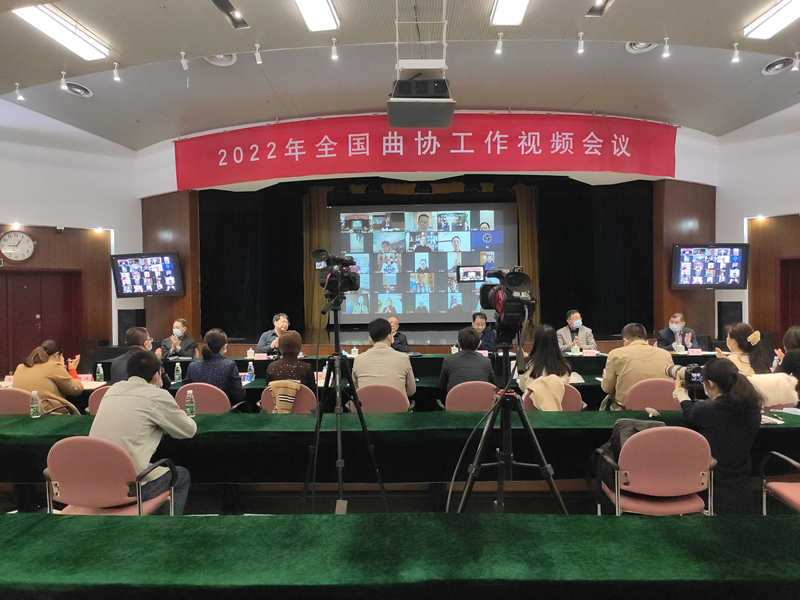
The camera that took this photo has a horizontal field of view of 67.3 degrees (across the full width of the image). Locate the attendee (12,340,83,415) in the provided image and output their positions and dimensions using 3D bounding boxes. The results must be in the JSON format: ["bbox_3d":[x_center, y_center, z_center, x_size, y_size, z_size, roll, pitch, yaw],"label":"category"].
[{"bbox_3d":[-2.769,0.888,4.720,0.540,1.210,0.700,-1,0,25],"label":"attendee"}]

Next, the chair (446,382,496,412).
[{"bbox_3d":[0.591,1.081,5.030,0.550,0.870,0.570,-1,1,2],"label":"chair"}]

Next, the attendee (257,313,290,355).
[{"bbox_3d":[-1.634,0.814,7.950,0.540,1.300,0.720,-1,0,-16],"label":"attendee"}]

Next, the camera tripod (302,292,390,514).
[{"bbox_3d":[-0.246,0.720,3.050,0.620,1.510,0.570,-1,0,2],"label":"camera tripod"}]

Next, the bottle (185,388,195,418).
[{"bbox_3d":[-1.436,0.708,4.120,0.064,0.187,0.064,-1,1,0],"label":"bottle"}]

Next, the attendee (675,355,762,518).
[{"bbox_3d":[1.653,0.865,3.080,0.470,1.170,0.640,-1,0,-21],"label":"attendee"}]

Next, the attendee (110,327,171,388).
[{"bbox_3d":[-2.079,0.849,4.760,0.530,1.280,0.700,-1,0,21],"label":"attendee"}]

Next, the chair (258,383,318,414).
[{"bbox_3d":[-0.857,1.097,4.979,0.550,0.870,0.570,0,1,4],"label":"chair"}]

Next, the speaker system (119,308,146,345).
[{"bbox_3d":[-4.728,0.485,10.600,0.330,0.650,0.380,-1,1,-2],"label":"speaker system"}]

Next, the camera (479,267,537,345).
[{"bbox_3d":[0.447,0.015,2.500,0.210,0.290,0.370,-1,1,-3],"label":"camera"}]

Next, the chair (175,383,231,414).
[{"bbox_3d":[-1.537,1.104,4.979,0.550,0.870,0.570,0,1,4],"label":"chair"}]

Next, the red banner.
[{"bbox_3d":[0.407,-2.278,9.600,8.300,0.850,1.150,-1,1,2],"label":"red banner"}]

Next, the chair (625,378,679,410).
[{"bbox_3d":[1.897,1.049,4.740,0.560,0.880,0.570,-1,1,2],"label":"chair"}]

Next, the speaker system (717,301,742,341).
[{"bbox_3d":[5.639,0.360,10.300,0.330,0.650,0.380,0,1,18],"label":"speaker system"}]

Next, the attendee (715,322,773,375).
[{"bbox_3d":[2.910,0.843,5.050,0.500,1.300,0.720,-1,2,-35],"label":"attendee"}]

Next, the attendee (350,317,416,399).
[{"bbox_3d":[-0.125,0.852,5.100,0.530,1.340,0.750,-1,1,3],"label":"attendee"}]

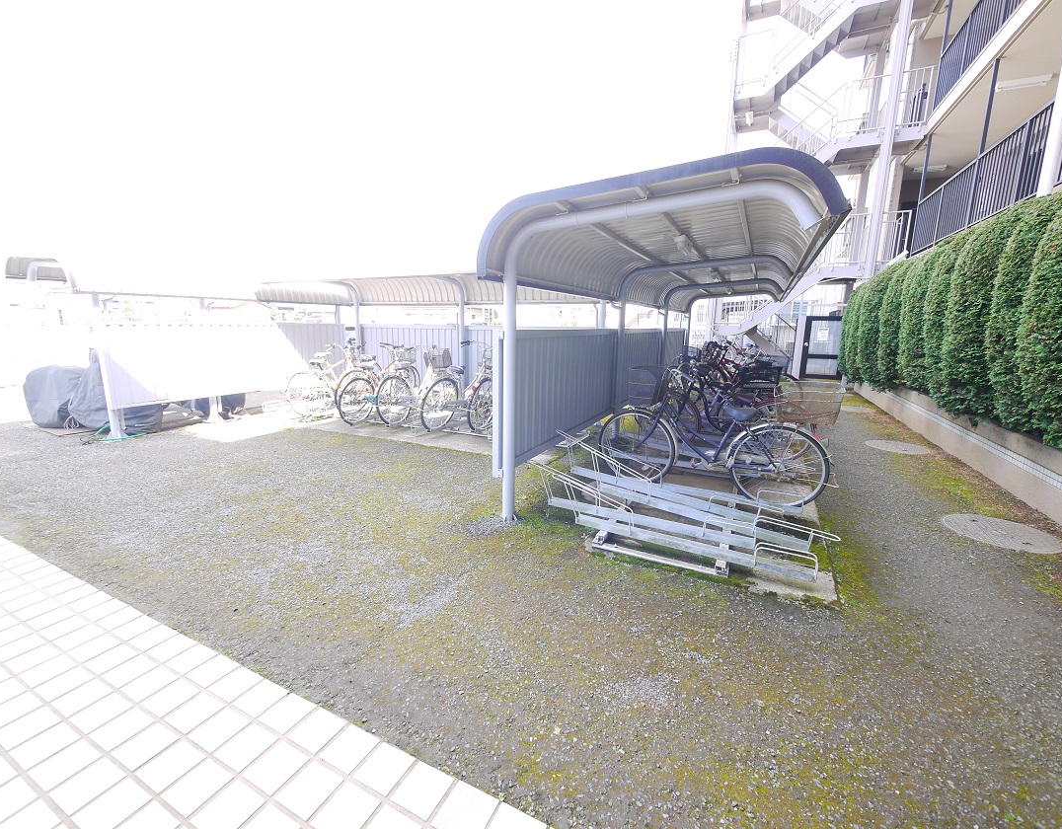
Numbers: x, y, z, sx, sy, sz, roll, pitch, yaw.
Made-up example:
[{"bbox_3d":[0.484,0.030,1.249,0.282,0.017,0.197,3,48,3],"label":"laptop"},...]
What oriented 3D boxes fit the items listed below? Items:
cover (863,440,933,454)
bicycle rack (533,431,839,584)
[{"bbox_3d":[4.752,0.432,5.796,0.660,0.030,0.660,5,12,27],"label":"cover"},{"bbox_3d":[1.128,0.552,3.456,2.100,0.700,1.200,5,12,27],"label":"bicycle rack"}]

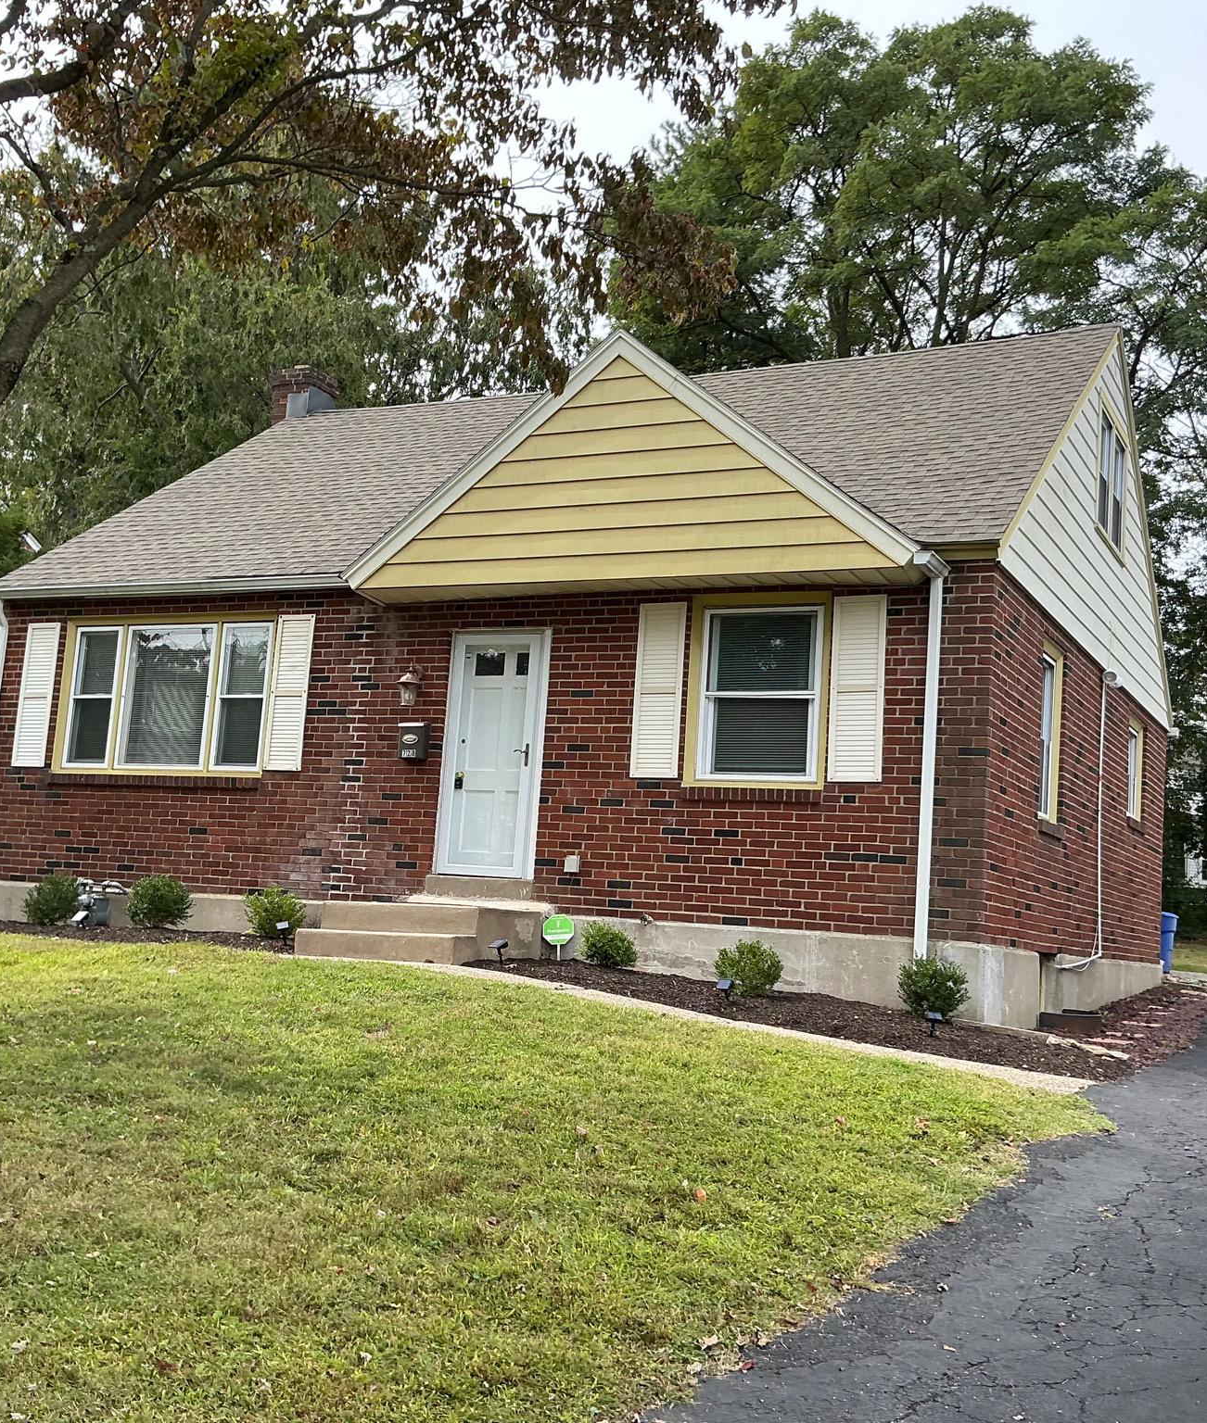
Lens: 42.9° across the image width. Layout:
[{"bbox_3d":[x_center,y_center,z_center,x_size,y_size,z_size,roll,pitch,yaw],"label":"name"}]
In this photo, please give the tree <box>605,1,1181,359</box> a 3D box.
[{"bbox_3d":[5.114,-4.571,28.745,11.000,18.510,11.000,0,-9,28],"label":"tree"}]

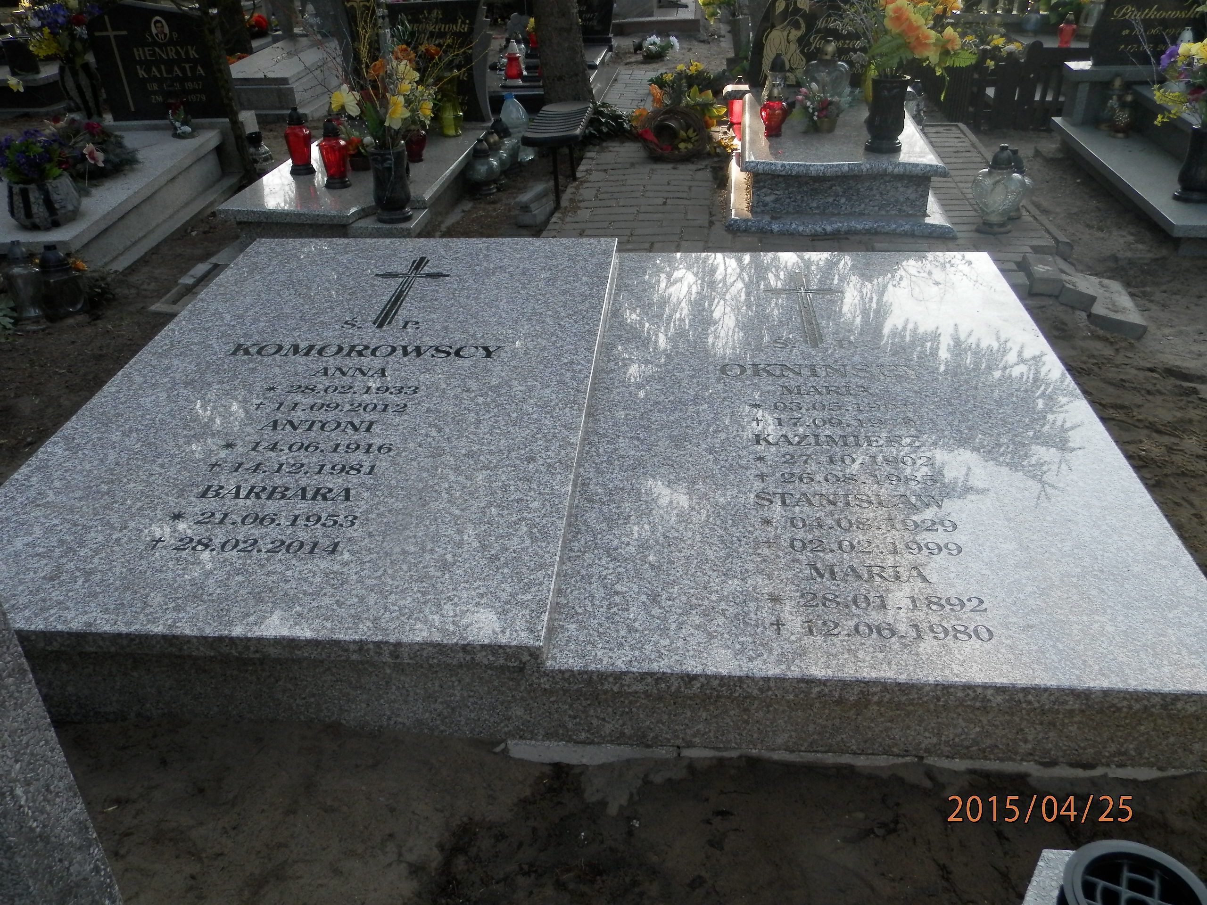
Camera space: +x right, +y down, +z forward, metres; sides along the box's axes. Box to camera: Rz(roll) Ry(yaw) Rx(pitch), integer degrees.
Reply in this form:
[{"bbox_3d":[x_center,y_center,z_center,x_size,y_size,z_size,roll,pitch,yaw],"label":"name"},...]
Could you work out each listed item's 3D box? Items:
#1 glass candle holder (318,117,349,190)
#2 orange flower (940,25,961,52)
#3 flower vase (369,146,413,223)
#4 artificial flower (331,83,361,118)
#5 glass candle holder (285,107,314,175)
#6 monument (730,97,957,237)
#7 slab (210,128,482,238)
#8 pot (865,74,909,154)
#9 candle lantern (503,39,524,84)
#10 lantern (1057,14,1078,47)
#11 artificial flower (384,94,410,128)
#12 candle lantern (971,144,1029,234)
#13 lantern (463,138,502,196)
[{"bbox_3d":[-1.091,-1.211,3.952,0.115,0.265,0.115,-1,31,0],"label":"glass candle holder"},{"bbox_3d":[1.320,-1.579,3.720,0.070,0.085,0.085,22,38,33],"label":"orange flower"},{"bbox_3d":[-0.811,-1.022,3.713,0.144,0.267,0.144,-1,30,1],"label":"flower vase"},{"bbox_3d":[-0.964,-1.317,3.650,0.070,0.110,0.105,-25,38,-33],"label":"artificial flower"},{"bbox_3d":[-1.308,-1.332,4.172,0.113,0.271,0.113,1,30,5],"label":"glass candle holder"},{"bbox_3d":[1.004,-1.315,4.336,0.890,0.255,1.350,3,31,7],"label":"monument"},{"bbox_3d":[-1.040,-1.172,4.338,0.794,0.185,1.438,1,30,5],"label":"slab"},{"bbox_3d":[1.131,-1.350,3.885,0.149,0.274,0.149,3,30,8],"label":"pot"},{"bbox_3d":[-0.526,-2.281,5.689,0.118,0.235,0.118,-1,31,0],"label":"candle lantern"},{"bbox_3d":[2.882,-2.614,6.055,0.121,0.203,0.103,3,30,8],"label":"lantern"},{"bbox_3d":[-0.752,-1.244,3.562,0.085,0.112,0.065,5,31,12],"label":"artificial flower"},{"bbox_3d":[1.516,-1.015,3.747,0.205,0.320,0.140,14,34,24],"label":"candle lantern"},{"bbox_3d":[-0.552,-1.323,4.515,0.166,0.244,0.166,1,30,5],"label":"lantern"}]

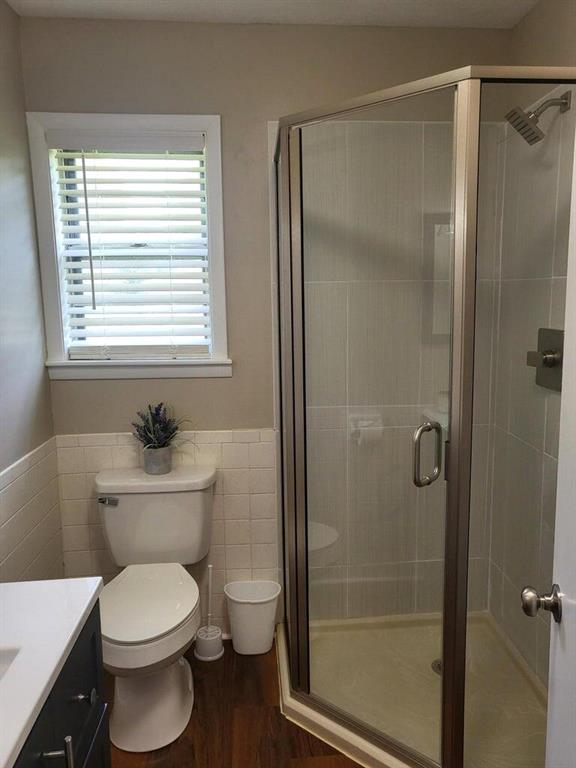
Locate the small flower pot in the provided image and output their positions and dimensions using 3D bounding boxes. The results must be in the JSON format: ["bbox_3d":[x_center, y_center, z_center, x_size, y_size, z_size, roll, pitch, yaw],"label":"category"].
[{"bbox_3d":[-0.497,0.287,2.232,0.105,0.102,0.105,-1,8,-4],"label":"small flower pot"}]

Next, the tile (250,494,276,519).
[{"bbox_3d":[-0.099,0.504,2.384,0.108,0.107,0.009,-1,9,-4],"label":"tile"}]

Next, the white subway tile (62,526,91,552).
[{"bbox_3d":[-0.862,0.630,2.358,0.108,0.109,0.010,-1,8,-4],"label":"white subway tile"}]

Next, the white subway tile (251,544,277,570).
[{"bbox_3d":[-0.096,0.720,2.423,0.109,0.110,0.010,-1,8,-4],"label":"white subway tile"}]

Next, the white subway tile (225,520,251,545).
[{"bbox_3d":[-0.207,0.614,2.394,0.108,0.107,0.009,-1,9,-4],"label":"white subway tile"}]

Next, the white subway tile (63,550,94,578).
[{"bbox_3d":[-0.860,0.739,2.374,0.108,0.108,0.010,-1,8,-4],"label":"white subway tile"}]

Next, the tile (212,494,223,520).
[{"bbox_3d":[-0.318,0.509,2.377,0.109,0.108,0.010,-1,8,-4],"label":"tile"}]

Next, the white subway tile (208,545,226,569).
[{"bbox_3d":[-0.314,0.726,2.409,0.109,0.108,0.010,-1,8,-4],"label":"white subway tile"}]

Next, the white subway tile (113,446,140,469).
[{"bbox_3d":[-0.653,0.303,2.329,0.107,0.107,0.010,-1,8,-3],"label":"white subway tile"}]

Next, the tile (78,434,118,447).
[{"bbox_3d":[-0.753,0.224,2.297,0.154,0.050,0.009,-1,9,-4],"label":"tile"}]

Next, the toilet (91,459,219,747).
[{"bbox_3d":[-0.472,0.763,2.025,0.440,0.779,0.688,-1,8,-4],"label":"toilet"}]

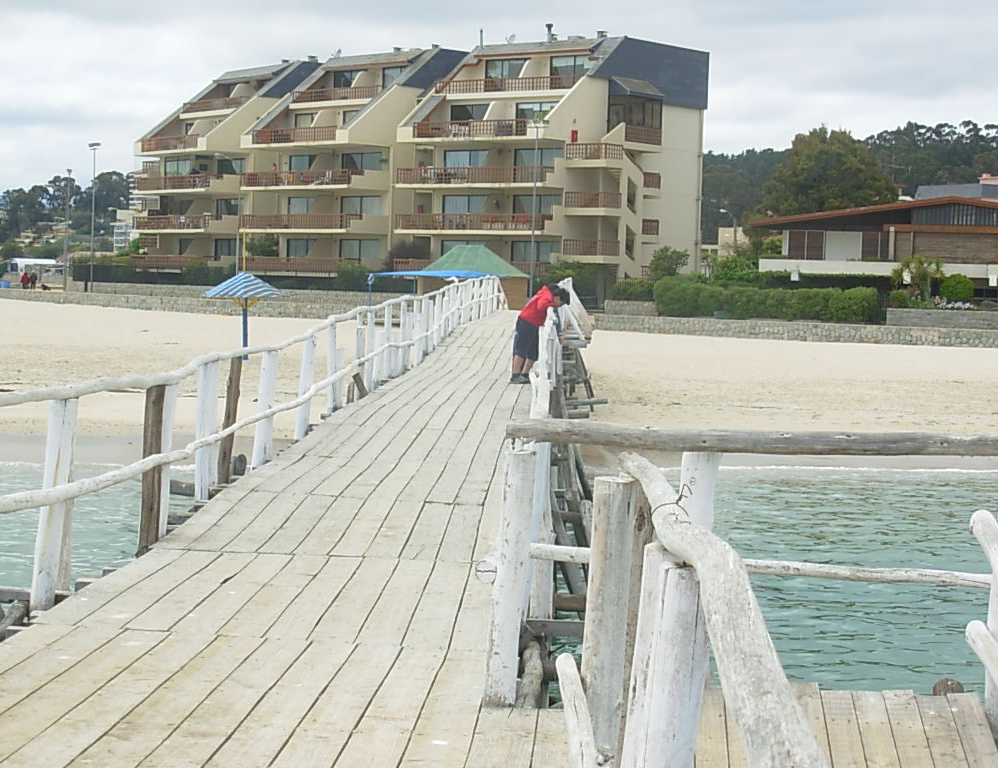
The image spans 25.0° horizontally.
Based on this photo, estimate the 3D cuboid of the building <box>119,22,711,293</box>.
[{"bbox_3d":[-6.439,-14.933,155.151,17.500,16.300,45.000,-2,4,-43],"label":"building"}]

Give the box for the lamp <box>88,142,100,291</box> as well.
[{"bbox_3d":[-26.875,-11.068,149.000,0.850,9.800,0.600,3,4,33],"label":"lamp"}]

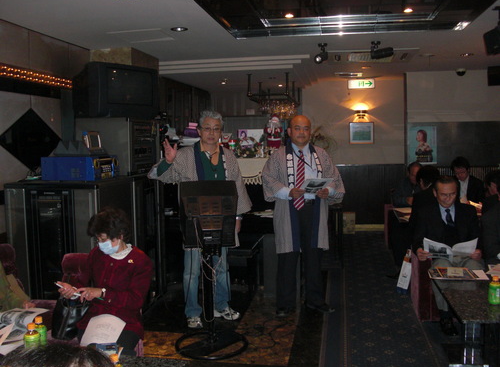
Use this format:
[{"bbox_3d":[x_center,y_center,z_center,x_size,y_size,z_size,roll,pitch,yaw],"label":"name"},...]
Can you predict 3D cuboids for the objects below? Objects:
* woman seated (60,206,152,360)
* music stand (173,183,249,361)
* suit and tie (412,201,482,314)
[{"bbox_3d":[-0.718,0.694,2.627,0.500,1.110,0.740,1,5,19],"label":"woman seated"},{"bbox_3d":[-0.264,0.572,3.656,0.510,1.170,0.500,-1,5,3],"label":"music stand"},{"bbox_3d":[1.599,0.552,4.233,0.560,0.810,0.640,0,5,10],"label":"suit and tie"}]

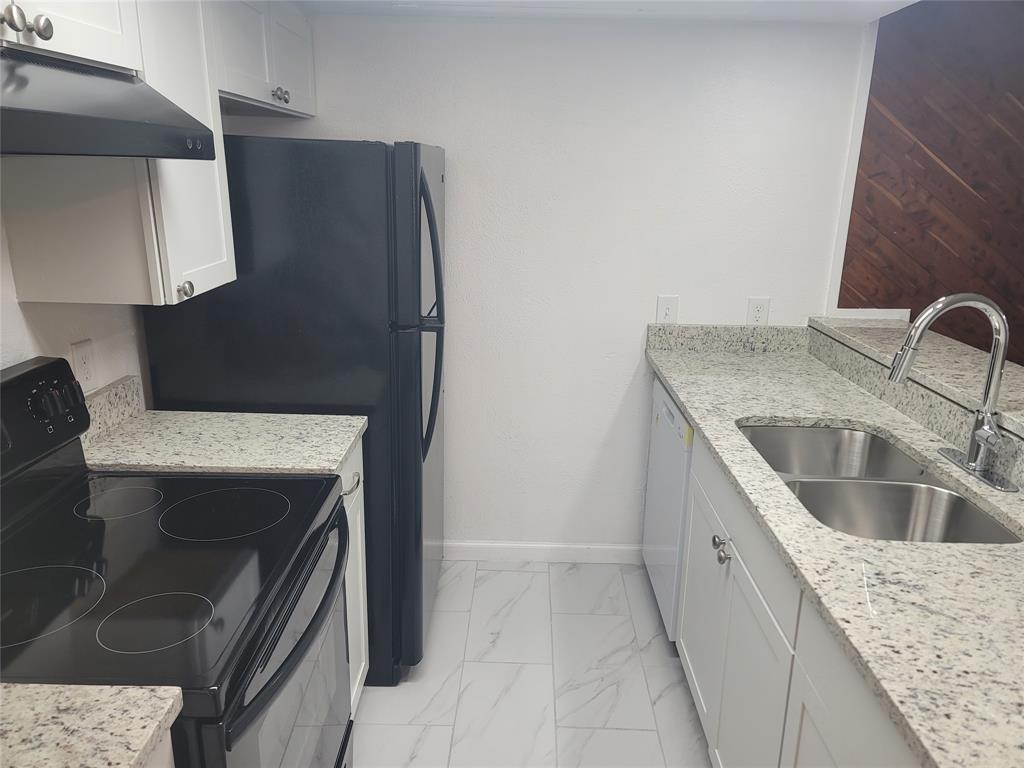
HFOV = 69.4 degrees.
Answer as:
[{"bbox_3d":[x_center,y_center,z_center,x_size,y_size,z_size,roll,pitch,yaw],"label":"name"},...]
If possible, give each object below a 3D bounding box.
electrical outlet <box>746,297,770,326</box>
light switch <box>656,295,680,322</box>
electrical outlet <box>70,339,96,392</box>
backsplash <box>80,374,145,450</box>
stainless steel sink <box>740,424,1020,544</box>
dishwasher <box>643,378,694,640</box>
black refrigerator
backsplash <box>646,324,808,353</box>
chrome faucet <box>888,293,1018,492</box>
[{"bbox_3d":[0.957,-0.275,2.879,0.083,0.120,0.009,2,16,1],"label":"electrical outlet"},{"bbox_3d":[0.605,-0.283,2.883,0.083,0.120,0.009,2,16,1],"label":"light switch"},{"bbox_3d":[-1.060,-0.042,1.841,0.008,0.126,0.080,2,16,1],"label":"electrical outlet"},{"bbox_3d":[-1.051,0.077,1.884,0.028,0.104,0.385,2,16,1],"label":"backsplash"},{"bbox_3d":[0.835,0.327,1.823,0.445,0.210,0.790,2,16,1],"label":"stainless steel sink"},{"bbox_3d":[0.848,0.453,2.677,0.610,0.890,0.600,2,16,1],"label":"dishwasher"},{"bbox_3d":[-0.621,0.069,2.518,0.840,1.684,0.735,2,16,1],"label":"black refrigerator"},{"bbox_3d":[0.848,-0.174,2.899,0.632,0.104,0.028,2,16,1],"label":"backsplash"},{"bbox_3d":[1.026,0.000,1.741,0.275,0.425,0.256,2,16,1],"label":"chrome faucet"}]

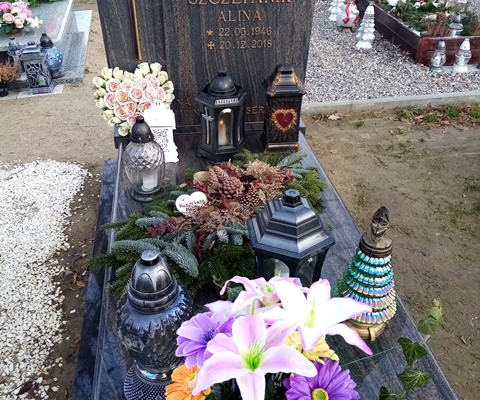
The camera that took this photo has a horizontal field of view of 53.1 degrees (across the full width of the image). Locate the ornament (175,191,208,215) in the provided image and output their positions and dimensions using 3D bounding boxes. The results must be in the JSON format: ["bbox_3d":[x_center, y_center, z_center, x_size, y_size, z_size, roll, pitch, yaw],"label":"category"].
[{"bbox_3d":[-0.150,0.017,1.517,0.112,0.095,0.008,-12,-7,-9],"label":"ornament"}]

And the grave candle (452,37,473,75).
[{"bbox_3d":[1.523,-0.977,3.242,0.110,0.211,0.110,-5,35,-8],"label":"grave candle"}]

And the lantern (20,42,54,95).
[{"bbox_3d":[-1.339,-0.874,3.170,0.165,0.300,0.165,-6,33,-11],"label":"lantern"}]

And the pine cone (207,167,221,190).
[{"bbox_3d":[-0.098,-0.079,1.770,0.050,0.085,0.050,-19,26,2],"label":"pine cone"}]

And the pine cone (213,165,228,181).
[{"bbox_3d":[-0.062,-0.090,1.581,0.072,0.045,0.045,51,17,6],"label":"pine cone"}]

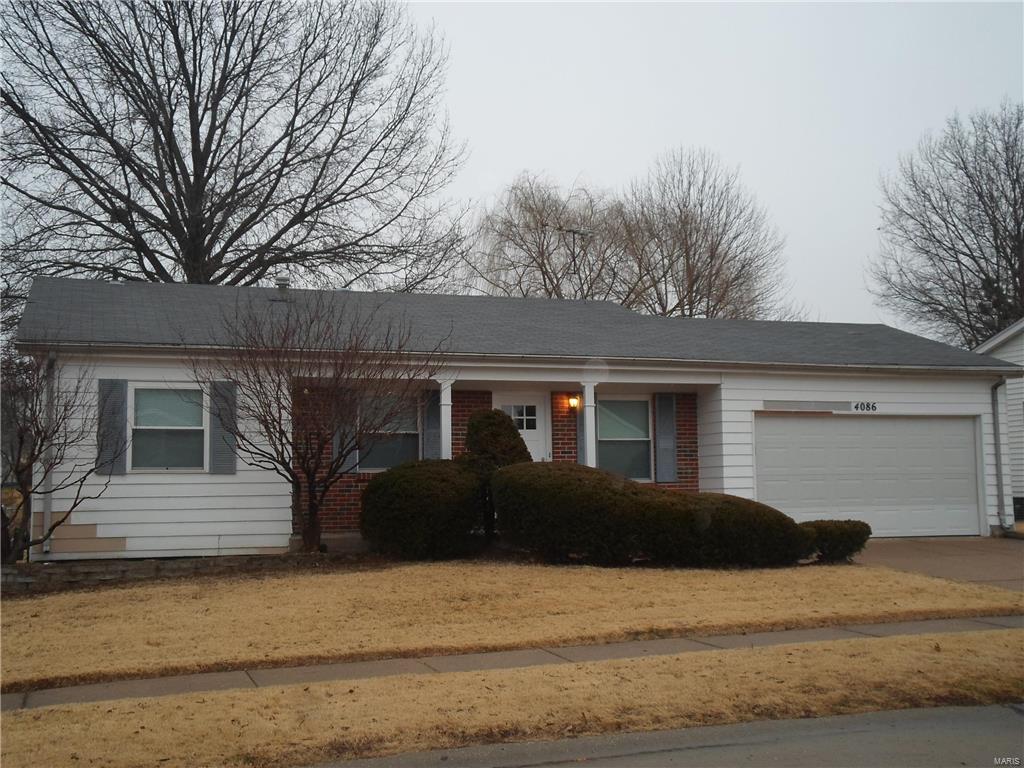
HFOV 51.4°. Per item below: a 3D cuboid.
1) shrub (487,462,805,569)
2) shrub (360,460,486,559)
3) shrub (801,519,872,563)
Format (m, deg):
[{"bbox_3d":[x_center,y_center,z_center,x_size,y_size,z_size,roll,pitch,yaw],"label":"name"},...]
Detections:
[{"bbox_3d":[1.940,1.711,14.244,4.511,1.330,1.650,1,-5,-18],"label":"shrub"},{"bbox_3d":[-1.196,1.691,14.419,1.681,1.307,1.550,1,-5,-18],"label":"shrub"},{"bbox_3d":[4.448,2.142,14.566,0.932,0.567,0.970,1,-5,-18],"label":"shrub"}]

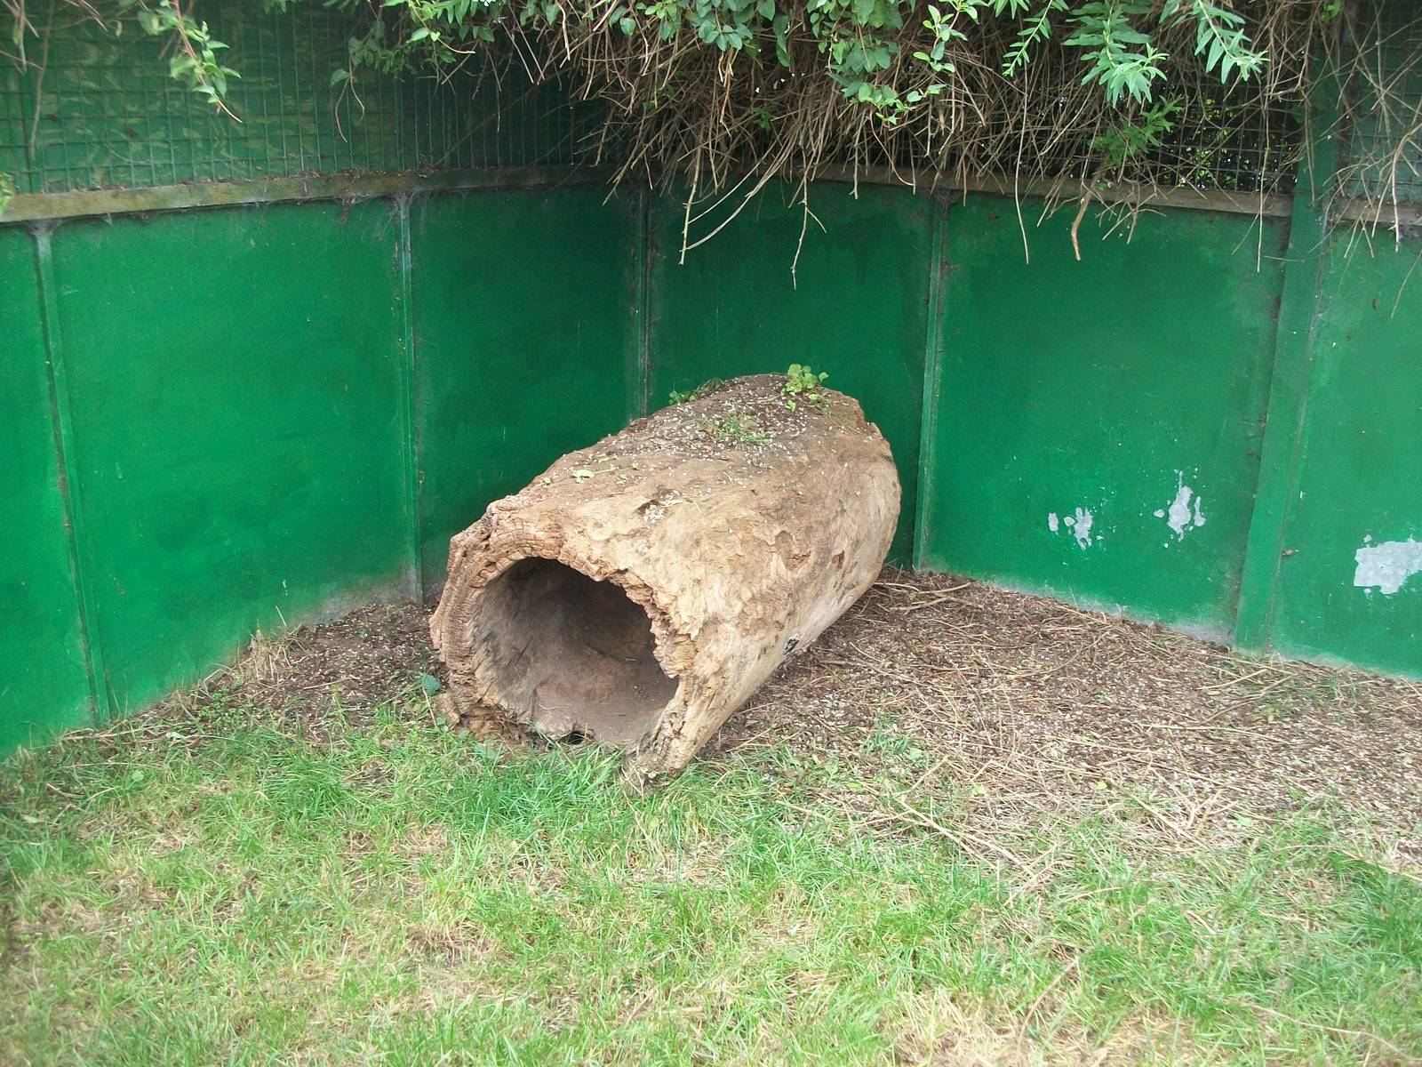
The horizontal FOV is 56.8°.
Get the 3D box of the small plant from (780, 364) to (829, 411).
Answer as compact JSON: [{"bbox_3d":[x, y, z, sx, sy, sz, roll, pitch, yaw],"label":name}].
[{"bbox_3d":[0.263,-0.403,3.658,0.130,0.115,0.125,1,16,0],"label":"small plant"}]

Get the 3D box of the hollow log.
[{"bbox_3d":[-0.064,0.060,3.384,0.811,0.724,1.206,7,17,21],"label":"hollow log"}]

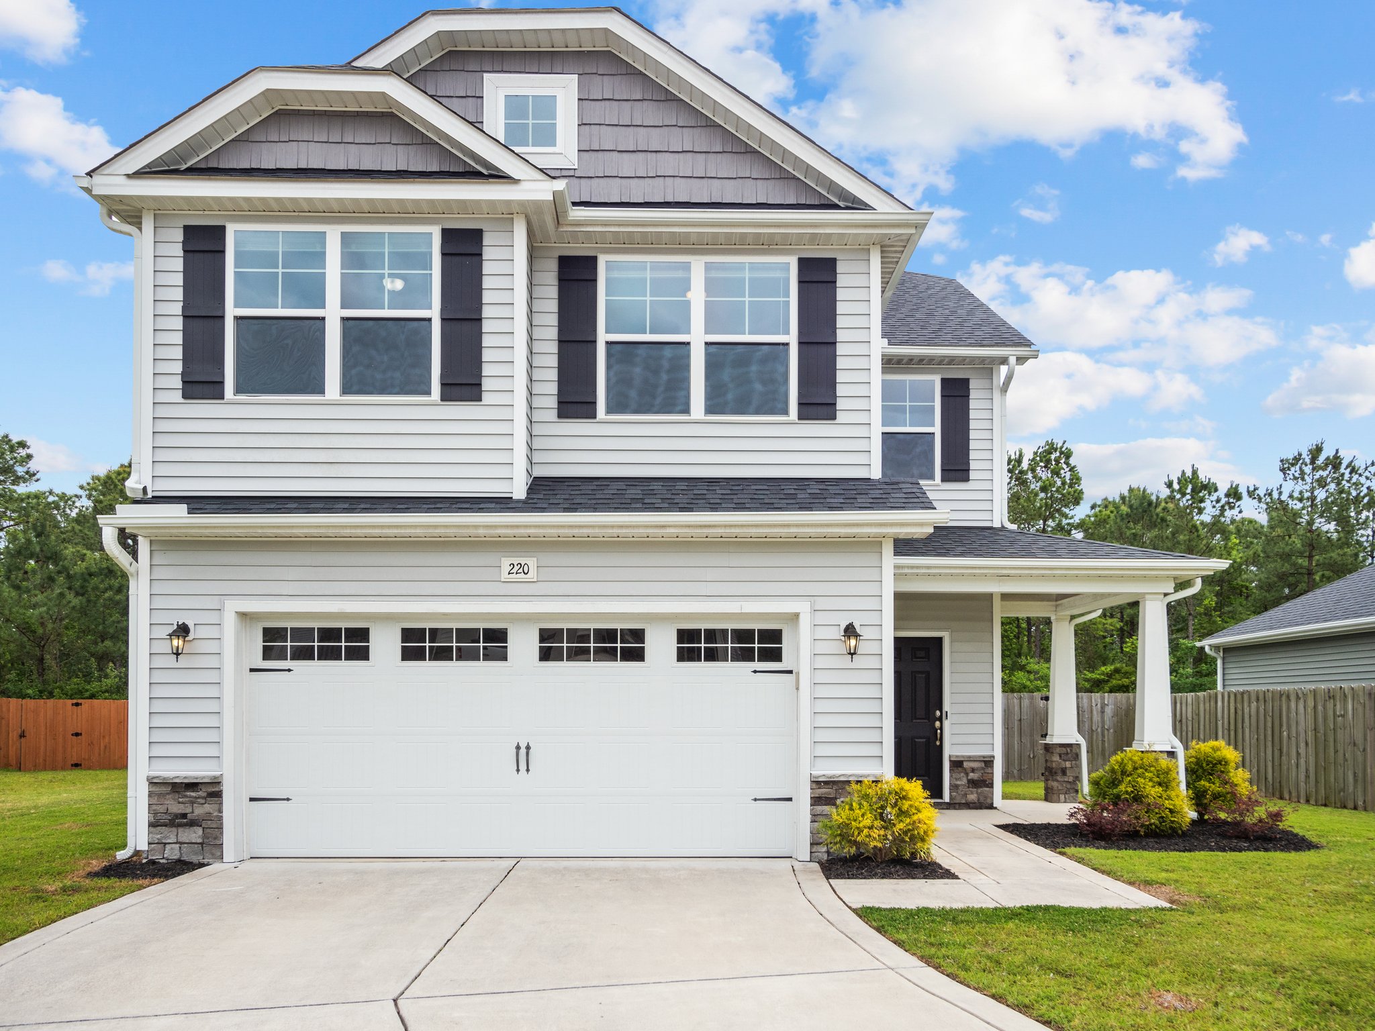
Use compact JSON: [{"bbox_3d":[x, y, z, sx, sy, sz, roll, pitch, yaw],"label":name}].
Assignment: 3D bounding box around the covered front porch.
[{"bbox_3d":[3.620,1.700,12.700,3.600,3.450,3.200,0,-3,-1],"label":"covered front porch"}]

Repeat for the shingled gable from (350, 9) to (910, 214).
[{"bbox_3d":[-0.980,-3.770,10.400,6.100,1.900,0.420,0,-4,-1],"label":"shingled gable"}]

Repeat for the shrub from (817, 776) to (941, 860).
[{"bbox_3d":[1.572,2.488,9.120,0.970,0.690,0.930,0,-2,-1],"label":"shrub"}]

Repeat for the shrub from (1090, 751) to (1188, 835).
[{"bbox_3d":[4.447,2.734,10.950,0.990,0.870,0.950,0,-2,-1],"label":"shrub"}]

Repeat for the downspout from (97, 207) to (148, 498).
[{"bbox_3d":[-4.923,-1.424,9.700,0.430,2.580,0.180,0,-1,-1],"label":"downspout"}]

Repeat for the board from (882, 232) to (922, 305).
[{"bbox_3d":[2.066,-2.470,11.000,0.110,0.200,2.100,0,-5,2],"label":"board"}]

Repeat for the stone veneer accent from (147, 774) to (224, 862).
[{"bbox_3d":[-4.299,2.597,9.500,0.645,0.745,0.130,0,-1,-1],"label":"stone veneer accent"}]

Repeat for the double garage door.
[{"bbox_3d":[-1.459,1.950,9.780,4.840,2.140,0.080,0,-1,-1],"label":"double garage door"}]

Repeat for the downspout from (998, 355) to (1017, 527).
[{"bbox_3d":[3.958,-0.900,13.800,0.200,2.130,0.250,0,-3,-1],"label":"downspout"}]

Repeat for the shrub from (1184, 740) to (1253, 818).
[{"bbox_3d":[5.708,2.840,12.000,0.820,0.870,0.800,0,-2,-1],"label":"shrub"}]

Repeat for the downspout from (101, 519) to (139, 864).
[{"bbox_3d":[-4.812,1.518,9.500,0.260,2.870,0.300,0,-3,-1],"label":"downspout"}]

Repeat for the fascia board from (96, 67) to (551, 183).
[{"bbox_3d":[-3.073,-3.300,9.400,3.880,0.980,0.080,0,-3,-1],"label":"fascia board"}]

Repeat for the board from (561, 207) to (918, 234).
[{"bbox_3d":[0.517,-2.656,10.000,3.280,0.200,0.120,0,-3,-1],"label":"board"}]

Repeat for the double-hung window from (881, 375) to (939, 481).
[{"bbox_3d":[2.756,-1.063,13.850,0.820,1.360,0.100,0,-3,-1],"label":"double-hung window"}]

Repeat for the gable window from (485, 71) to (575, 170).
[{"bbox_3d":[-1.449,-3.635,10.240,0.870,0.870,0.090,0,-1,-1],"label":"gable window"}]

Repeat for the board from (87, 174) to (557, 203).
[{"bbox_3d":[-3.073,-2.774,9.400,3.900,0.190,0.060,0,-3,-1],"label":"board"}]

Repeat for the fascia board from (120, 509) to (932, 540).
[{"bbox_3d":[-1.370,0.072,9.300,7.100,0.200,0.130,0,-3,-1],"label":"fascia board"}]

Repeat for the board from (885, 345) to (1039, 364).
[{"bbox_3d":[3.265,-1.970,13.550,2.100,0.180,0.130,0,-3,-1],"label":"board"}]

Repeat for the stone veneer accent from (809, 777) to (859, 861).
[{"bbox_3d":[1.363,2.618,9.630,0.600,0.760,0.110,0,-3,-1],"label":"stone veneer accent"}]

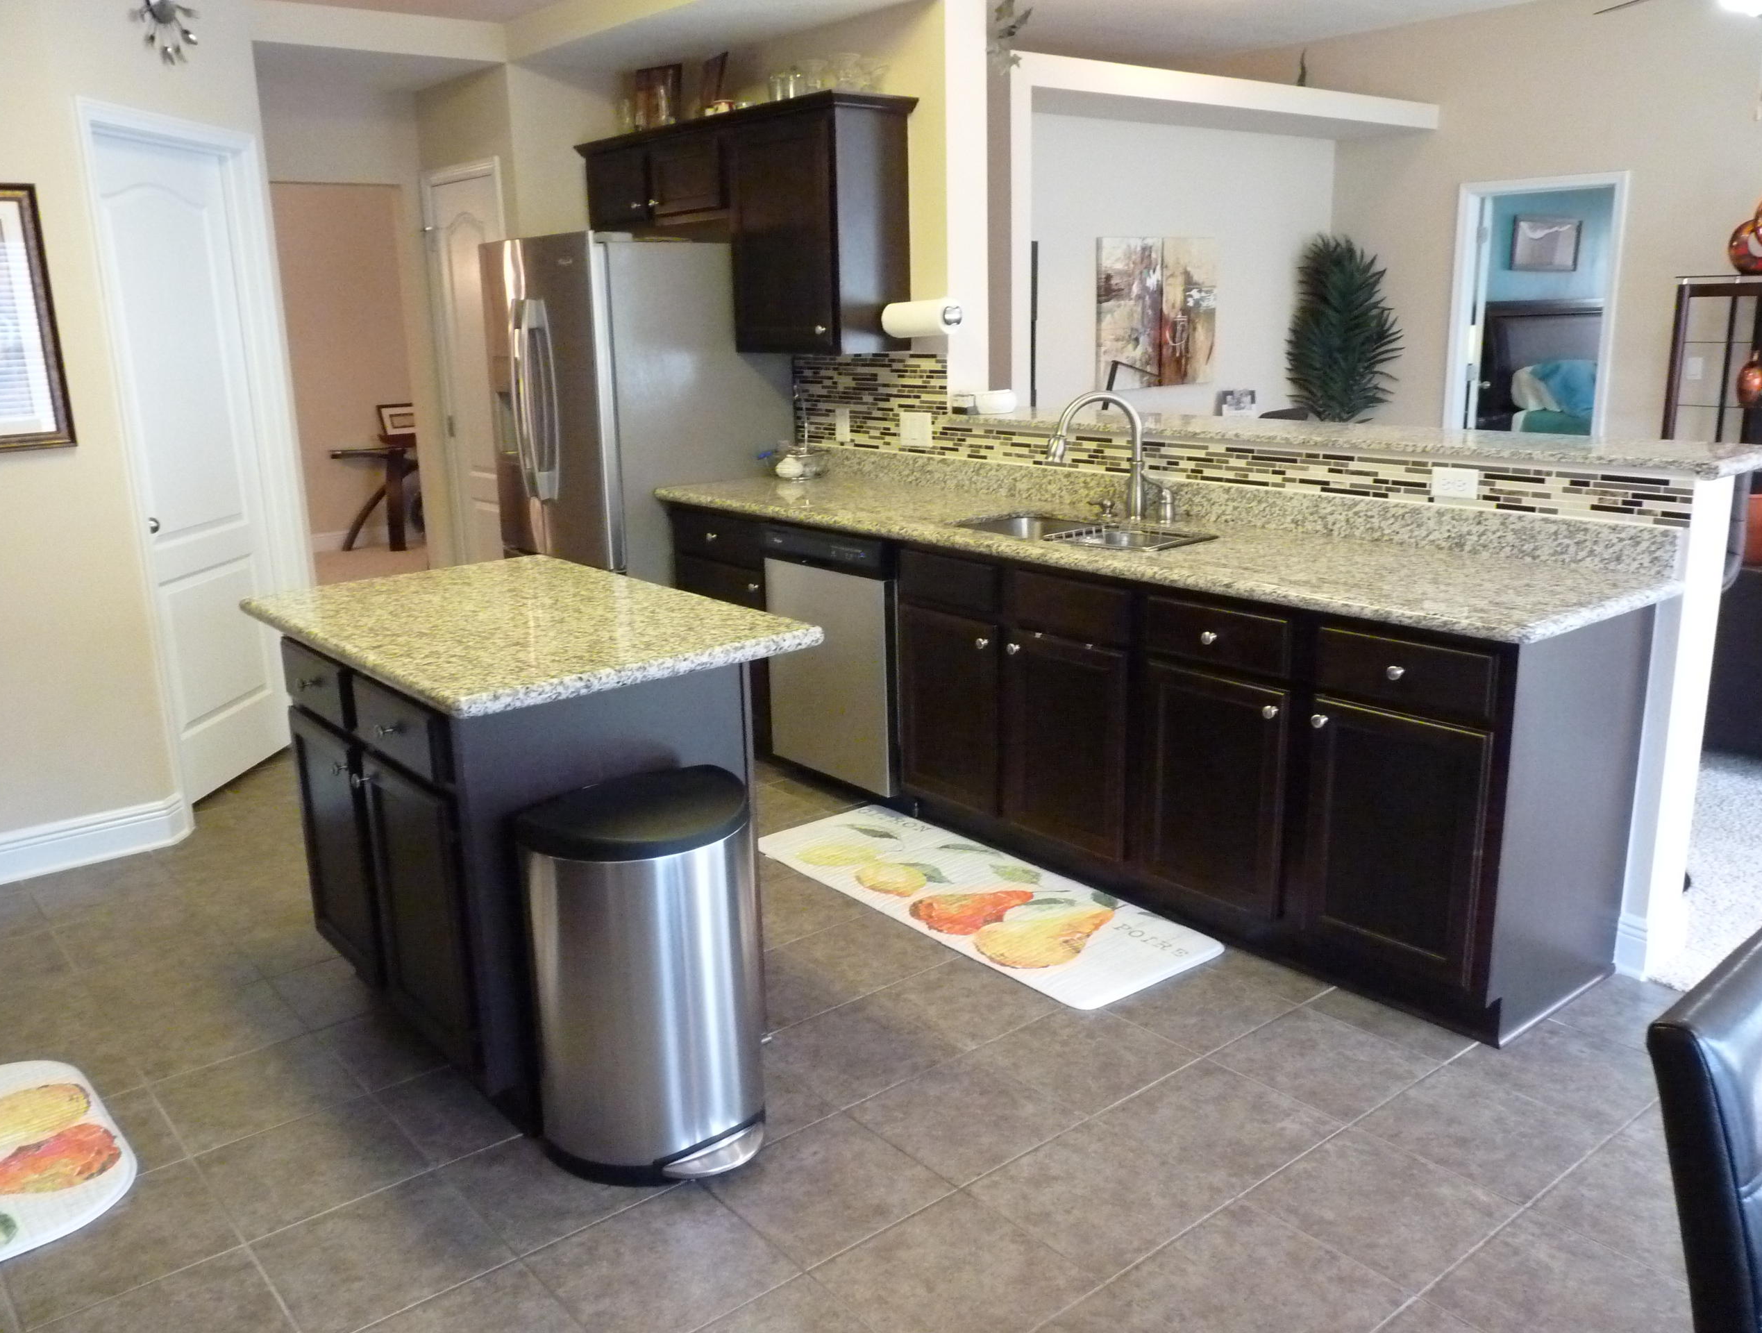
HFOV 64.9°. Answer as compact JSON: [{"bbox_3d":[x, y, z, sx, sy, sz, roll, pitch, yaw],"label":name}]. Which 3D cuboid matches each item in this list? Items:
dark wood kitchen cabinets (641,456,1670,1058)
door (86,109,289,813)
[{"bbox_3d":[0.458,0.008,4.053,0.662,0.997,3.133,-12,17,-38],"label":"dark wood kitchen cabinets"},{"bbox_3d":[-2.267,-0.615,4.574,0.040,2.045,0.790,0,14,5],"label":"door"}]

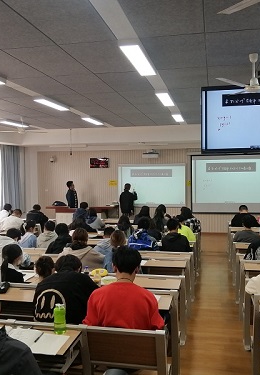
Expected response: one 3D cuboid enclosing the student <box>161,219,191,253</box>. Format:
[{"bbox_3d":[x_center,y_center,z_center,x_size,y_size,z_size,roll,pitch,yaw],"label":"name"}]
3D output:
[{"bbox_3d":[0.813,1.165,6.763,0.520,1.275,0.740,0,3,12],"label":"student"}]

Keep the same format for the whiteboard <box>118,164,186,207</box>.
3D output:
[{"bbox_3d":[0.737,-0.075,13.197,2.280,1.420,0.060,0,2,12],"label":"whiteboard"}]

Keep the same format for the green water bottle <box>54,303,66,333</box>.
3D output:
[{"bbox_3d":[-0.470,0.885,2.636,0.073,0.200,0.073,0,2,0],"label":"green water bottle"}]

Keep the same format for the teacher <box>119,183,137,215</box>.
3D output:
[{"bbox_3d":[-0.051,0.712,12.836,0.550,1.660,0.420,1,3,27],"label":"teacher"}]

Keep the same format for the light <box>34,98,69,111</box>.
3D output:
[{"bbox_3d":[-1.390,-1.507,7.043,0.210,0.070,1.210,0,2,12],"label":"light"}]

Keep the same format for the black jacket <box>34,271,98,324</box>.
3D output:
[{"bbox_3d":[-0.495,0.993,3.221,0.520,0.580,0.500,-1,2,12],"label":"black jacket"}]

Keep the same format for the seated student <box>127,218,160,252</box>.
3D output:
[{"bbox_3d":[0.262,1.166,6.880,0.540,1.281,0.740,0,3,12],"label":"seated student"}]

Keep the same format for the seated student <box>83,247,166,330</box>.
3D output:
[{"bbox_3d":[-0.027,1.122,3.208,0.550,1.302,0.740,-1,2,12],"label":"seated student"}]

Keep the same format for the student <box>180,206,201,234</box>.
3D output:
[{"bbox_3d":[1.330,1.072,8.504,0.470,1.311,0.740,-1,2,12],"label":"student"}]

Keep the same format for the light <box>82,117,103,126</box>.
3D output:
[{"bbox_3d":[-0.888,-1.605,9.378,0.210,0.070,1.210,0,2,12],"label":"light"}]

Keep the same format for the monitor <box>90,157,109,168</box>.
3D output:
[{"bbox_3d":[-1.043,-0.832,13.468,0.660,0.350,0.070,0,3,12],"label":"monitor"}]

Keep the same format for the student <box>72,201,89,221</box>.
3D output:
[{"bbox_3d":[-1.183,1.021,9.879,0.470,1.280,0.720,0,2,21],"label":"student"}]

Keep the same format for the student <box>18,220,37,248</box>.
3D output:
[{"bbox_3d":[-1.730,1.193,6.953,0.460,1.220,0.720,1,3,23],"label":"student"}]

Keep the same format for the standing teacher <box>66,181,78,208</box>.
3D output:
[{"bbox_3d":[-1.891,0.665,12.770,0.340,1.730,0.480,0,2,2],"label":"standing teacher"}]

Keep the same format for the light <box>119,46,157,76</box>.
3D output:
[{"bbox_3d":[0.120,-1.403,4.293,0.170,0.070,1.200,-1,2,12],"label":"light"}]

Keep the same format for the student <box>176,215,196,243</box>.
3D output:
[{"bbox_3d":[1.089,1.137,7.654,0.500,1.247,0.740,0,3,12],"label":"student"}]

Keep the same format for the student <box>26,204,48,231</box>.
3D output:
[{"bbox_3d":[-2.289,1.065,9.697,0.500,1.250,0.680,0,2,12],"label":"student"}]

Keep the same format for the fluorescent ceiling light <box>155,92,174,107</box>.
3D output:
[{"bbox_3d":[0.613,-1.504,6.609,0.170,0.070,1.200,-1,2,12],"label":"fluorescent ceiling light"}]

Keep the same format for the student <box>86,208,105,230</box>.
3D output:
[{"bbox_3d":[-0.753,1.103,8.997,0.500,1.258,0.740,0,3,12],"label":"student"}]

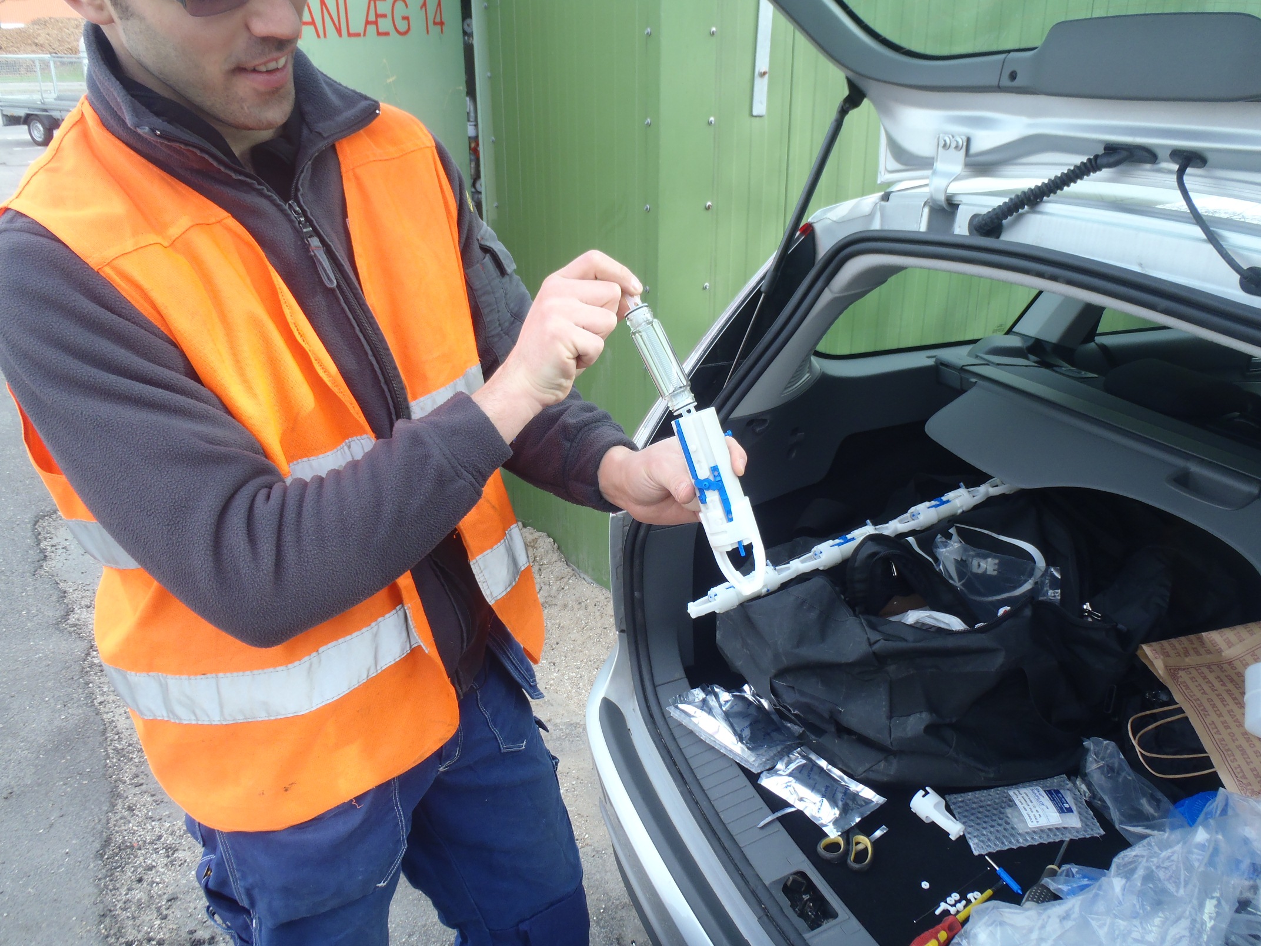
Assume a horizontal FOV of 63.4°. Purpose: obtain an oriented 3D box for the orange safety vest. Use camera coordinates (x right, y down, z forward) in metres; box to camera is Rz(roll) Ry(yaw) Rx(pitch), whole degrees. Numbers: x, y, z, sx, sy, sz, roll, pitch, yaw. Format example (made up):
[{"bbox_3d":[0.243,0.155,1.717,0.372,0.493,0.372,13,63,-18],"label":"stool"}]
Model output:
[{"bbox_3d":[-0.308,-0.047,1.072,0.340,0.660,0.470,12,24,30],"label":"orange safety vest"}]

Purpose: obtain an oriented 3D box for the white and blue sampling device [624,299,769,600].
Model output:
[{"bbox_3d":[0.057,-0.024,0.945,0.050,0.288,0.050,-21,3,17],"label":"white and blue sampling device"}]

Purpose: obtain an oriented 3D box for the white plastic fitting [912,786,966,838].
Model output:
[{"bbox_3d":[0.444,0.491,1.470,0.046,0.046,0.100,-9,23,-22],"label":"white plastic fitting"}]

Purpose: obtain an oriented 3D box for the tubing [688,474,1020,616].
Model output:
[{"bbox_3d":[0.475,0.111,1.959,0.811,0.055,0.055,-19,26,-16],"label":"tubing"}]

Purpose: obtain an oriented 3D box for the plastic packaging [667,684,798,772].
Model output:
[{"bbox_3d":[0.169,0.411,1.658,0.120,0.040,0.190,-18,27,-39],"label":"plastic packaging"}]

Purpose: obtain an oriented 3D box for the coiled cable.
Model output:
[{"bbox_3d":[0.560,-0.374,1.363,0.050,0.050,0.248,-14,-4,-32],"label":"coiled cable"}]

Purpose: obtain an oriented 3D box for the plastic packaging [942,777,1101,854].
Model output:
[{"bbox_3d":[0.574,0.498,1.484,0.205,0.020,0.130,-4,21,-9],"label":"plastic packaging"}]

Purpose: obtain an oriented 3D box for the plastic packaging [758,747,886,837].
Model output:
[{"bbox_3d":[0.286,0.480,1.532,0.120,0.022,0.163,-18,27,-39],"label":"plastic packaging"}]

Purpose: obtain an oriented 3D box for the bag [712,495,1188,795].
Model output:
[{"bbox_3d":[0.535,0.260,1.740,0.620,0.280,0.400,-8,22,-19],"label":"bag"}]

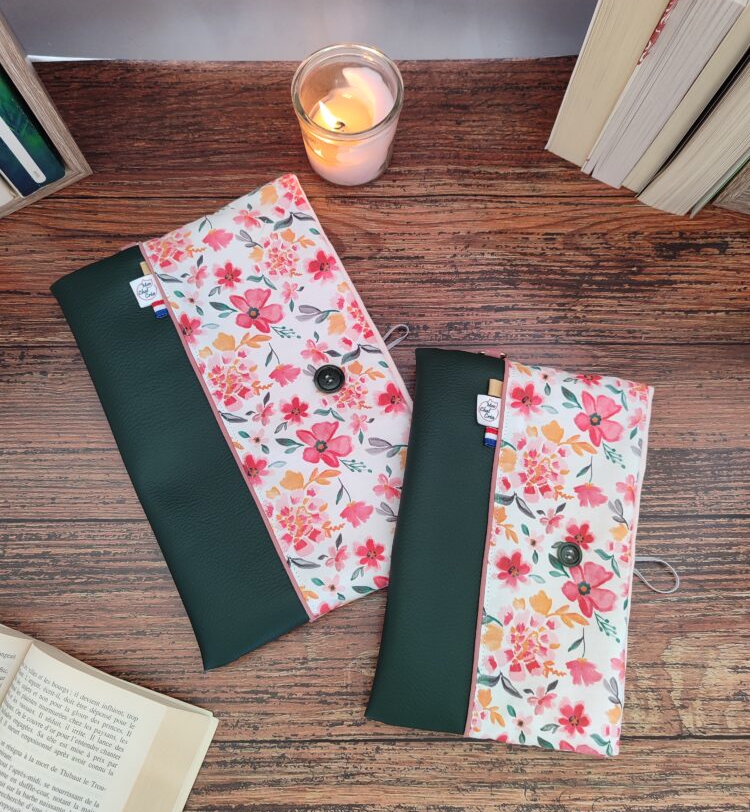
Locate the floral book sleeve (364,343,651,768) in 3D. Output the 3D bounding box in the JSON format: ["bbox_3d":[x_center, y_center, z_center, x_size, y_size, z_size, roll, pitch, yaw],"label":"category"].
[{"bbox_3d":[0.091,0.088,0.468,0.161,0.022,0.237,9,77,-1],"label":"floral book sleeve"}]

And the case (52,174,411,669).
[{"bbox_3d":[-0.081,0.000,0.492,0.191,0.020,0.291,-25,78,-6],"label":"case"}]

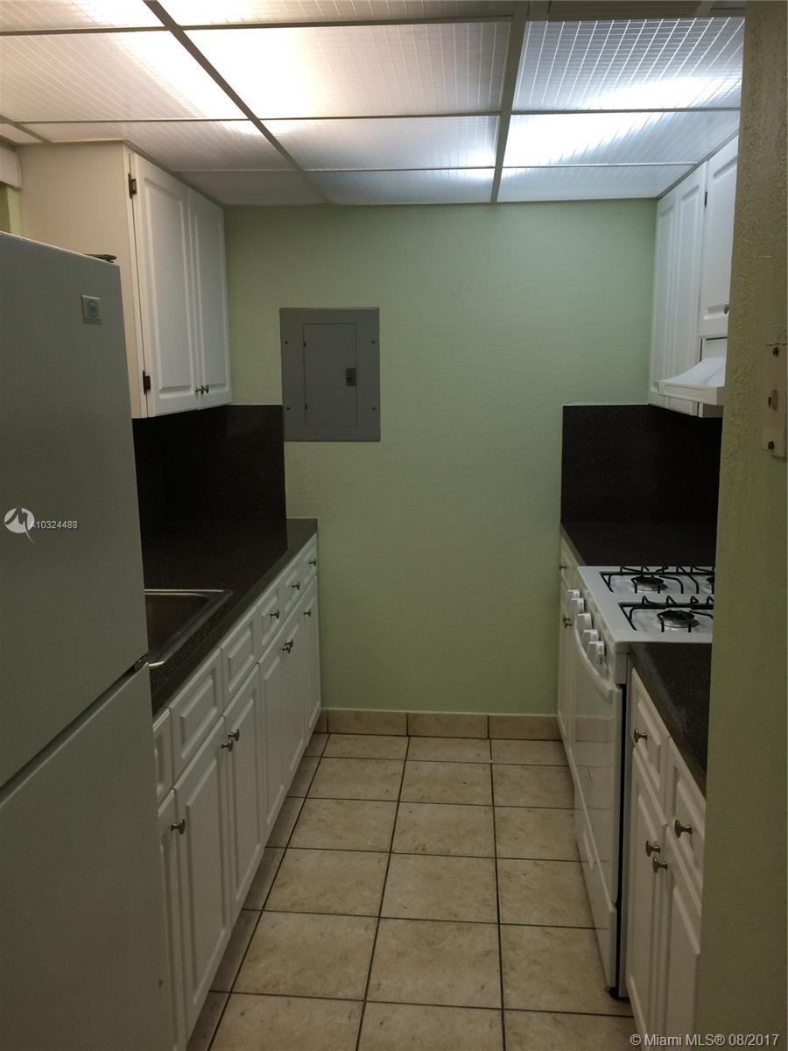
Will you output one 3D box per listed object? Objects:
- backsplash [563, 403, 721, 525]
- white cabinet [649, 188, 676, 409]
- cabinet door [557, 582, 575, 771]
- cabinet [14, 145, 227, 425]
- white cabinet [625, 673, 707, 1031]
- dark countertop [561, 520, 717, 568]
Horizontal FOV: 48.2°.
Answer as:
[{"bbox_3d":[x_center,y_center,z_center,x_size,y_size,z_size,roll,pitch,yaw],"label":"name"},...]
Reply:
[{"bbox_3d":[0.961,-0.231,3.366,0.634,0.452,0.023,1,10,5],"label":"backsplash"},{"bbox_3d":[1.105,-0.792,3.094,0.312,0.737,0.325,1,10,5],"label":"white cabinet"},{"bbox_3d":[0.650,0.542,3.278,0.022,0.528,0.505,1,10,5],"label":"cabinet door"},{"bbox_3d":[-0.832,-0.759,2.944,0.299,0.745,0.969,1,10,5],"label":"cabinet"},{"bbox_3d":[0.807,0.795,1.638,0.618,0.843,0.714,1,10,5],"label":"white cabinet"},{"bbox_3d":[0.930,0.084,3.038,0.631,0.051,0.777,1,10,5],"label":"dark countertop"}]

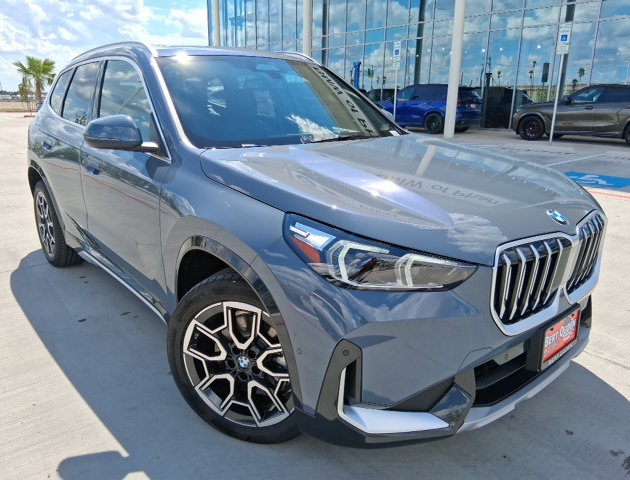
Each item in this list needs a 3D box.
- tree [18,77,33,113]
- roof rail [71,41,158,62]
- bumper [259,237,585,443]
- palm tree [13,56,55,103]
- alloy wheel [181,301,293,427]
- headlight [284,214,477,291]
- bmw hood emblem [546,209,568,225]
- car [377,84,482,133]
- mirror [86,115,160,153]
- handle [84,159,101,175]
[{"bbox_3d":[-25.557,-12.874,42.584,1.460,3.050,1.460,-8,18,-29],"label":"tree"},{"bbox_3d":[-1.377,-1.194,3.122,0.075,0.125,1.780,-13,21,-40],"label":"roof rail"},{"bbox_3d":[0.703,0.232,1.962,1.820,0.660,0.650,-13,21,-40],"label":"bumper"},{"bbox_3d":[-24.674,-13.665,42.359,3.700,4.700,3.700,-8,18,-28],"label":"palm tree"},{"bbox_3d":[-0.245,0.448,1.863,0.510,0.510,0.200,7,17,19],"label":"alloy wheel"},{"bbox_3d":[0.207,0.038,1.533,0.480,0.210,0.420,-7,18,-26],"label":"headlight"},{"bbox_3d":[0.860,-0.078,1.697,0.083,0.012,0.083,-13,59,-40],"label":"bmw hood emblem"},{"bbox_3d":[4.120,-5.284,19.416,4.940,1.750,2.000,15,21,41],"label":"car"},{"bbox_3d":[-0.897,-0.493,2.216,0.250,0.175,0.230,-13,21,-40],"label":"mirror"},{"bbox_3d":[-1.235,-0.408,2.675,0.055,0.060,0.250,-13,21,-40],"label":"handle"}]

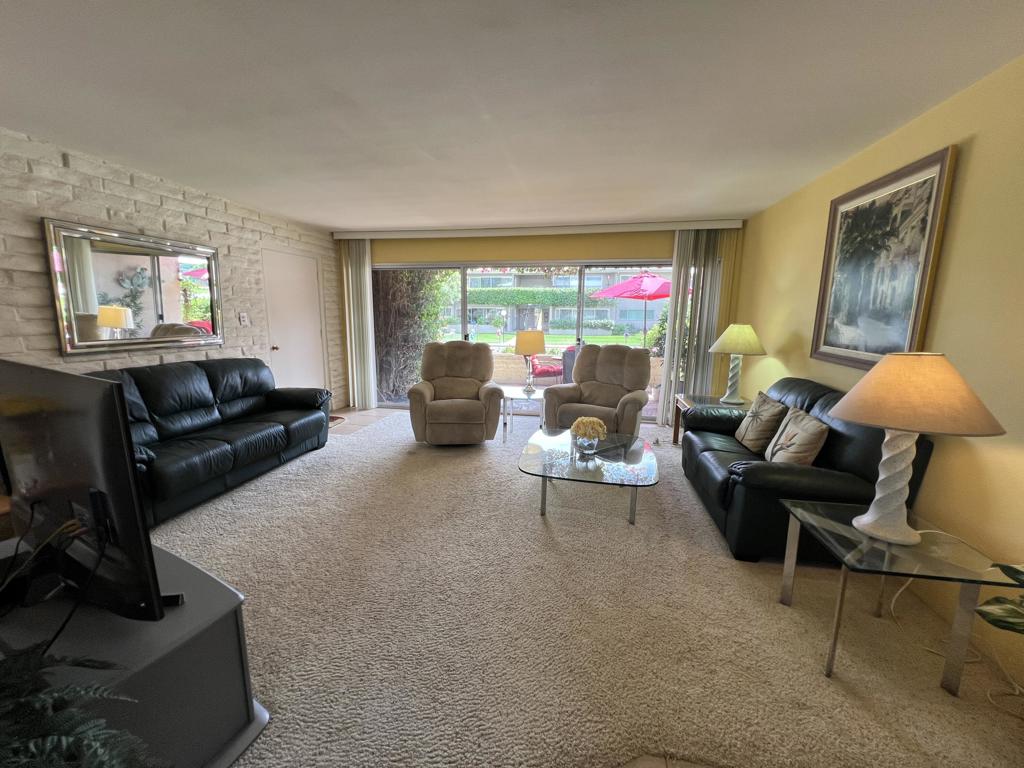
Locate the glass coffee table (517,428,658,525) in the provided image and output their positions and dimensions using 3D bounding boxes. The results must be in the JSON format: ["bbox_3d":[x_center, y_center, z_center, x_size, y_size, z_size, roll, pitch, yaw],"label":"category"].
[{"bbox_3d":[0.542,0.695,2.804,0.910,0.395,0.940,2,11,10],"label":"glass coffee table"}]

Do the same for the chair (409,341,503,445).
[{"bbox_3d":[-0.609,0.064,4.377,0.970,1.050,0.920,0,10,-4],"label":"chair"}]

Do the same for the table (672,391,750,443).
[{"bbox_3d":[2.021,0.445,3.827,0.670,0.545,0.640,2,11,10],"label":"table"}]

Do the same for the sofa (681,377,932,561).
[{"bbox_3d":[1.760,0.466,2.712,0.830,0.900,1.440,2,11,10],"label":"sofa"}]

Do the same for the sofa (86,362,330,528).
[{"bbox_3d":[-2.470,0.329,3.163,0.860,0.930,1.960,3,11,13],"label":"sofa"}]

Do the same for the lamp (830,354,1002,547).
[{"bbox_3d":[1.572,0.254,1.552,0.485,0.735,0.485,2,11,10],"label":"lamp"}]

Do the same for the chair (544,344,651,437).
[{"bbox_3d":[0.982,0.135,4.064,0.970,1.050,0.920,8,13,35],"label":"chair"}]

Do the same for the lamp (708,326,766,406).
[{"bbox_3d":[2.163,-0.185,3.708,0.480,0.750,0.480,2,11,10],"label":"lamp"}]

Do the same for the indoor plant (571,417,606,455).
[{"bbox_3d":[0.553,0.362,2.763,0.255,0.270,0.255,2,11,10],"label":"indoor plant"}]

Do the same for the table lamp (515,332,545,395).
[{"bbox_3d":[0.198,-0.241,4.279,0.335,0.690,0.335,2,11,10],"label":"table lamp"}]

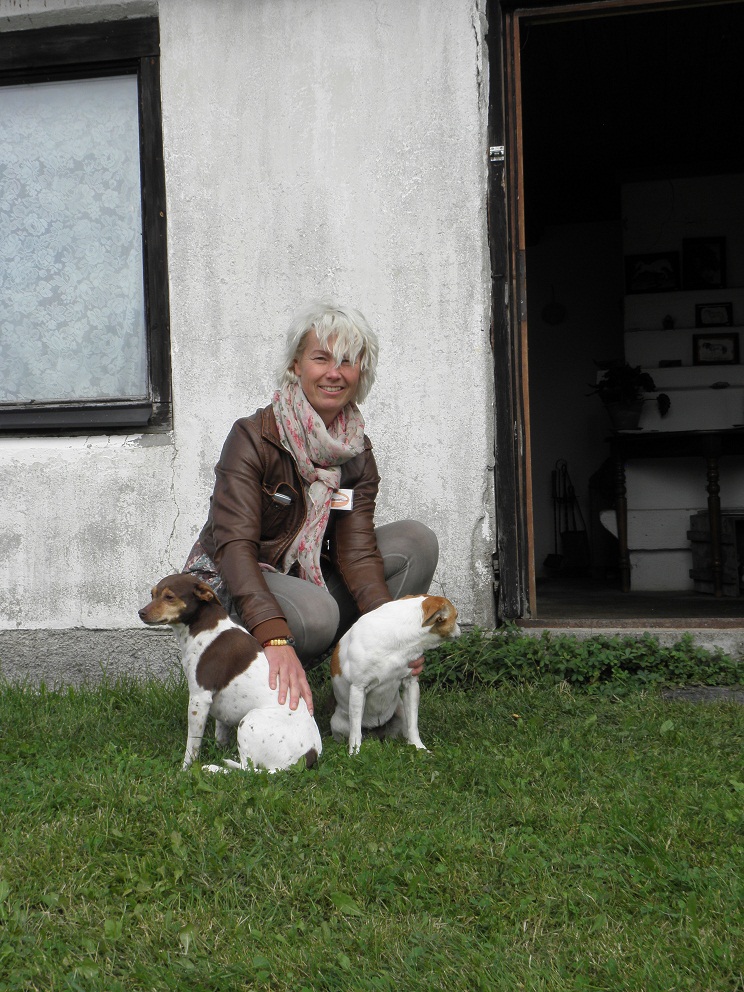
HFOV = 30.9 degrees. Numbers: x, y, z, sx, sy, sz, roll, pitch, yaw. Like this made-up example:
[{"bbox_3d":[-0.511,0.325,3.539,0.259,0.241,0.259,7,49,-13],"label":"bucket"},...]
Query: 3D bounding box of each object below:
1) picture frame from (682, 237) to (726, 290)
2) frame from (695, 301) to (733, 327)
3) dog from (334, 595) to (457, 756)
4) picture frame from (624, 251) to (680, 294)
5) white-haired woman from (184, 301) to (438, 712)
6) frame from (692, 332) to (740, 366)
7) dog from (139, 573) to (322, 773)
[{"bbox_3d":[1.518,-1.062,6.150,0.192,0.235,0.020,-1,-3,13],"label":"picture frame"},{"bbox_3d":[1.556,-0.822,6.130,0.164,0.107,0.020,-1,-3,13],"label":"frame"},{"bbox_3d":[0.050,0.407,3.140,0.240,0.360,0.340,-3,4,-25],"label":"dog"},{"bbox_3d":[1.281,-1.020,6.150,0.250,0.175,0.020,-1,-3,13],"label":"picture frame"},{"bbox_3d":[-0.146,0.040,3.250,0.540,1.010,0.660,-4,4,-30],"label":"white-haired woman"},{"bbox_3d":[1.560,-0.663,6.100,0.206,0.143,0.020,-1,-3,13],"label":"frame"},{"bbox_3d":[-0.315,0.391,3.000,0.410,0.430,0.200,-1,3,16],"label":"dog"}]

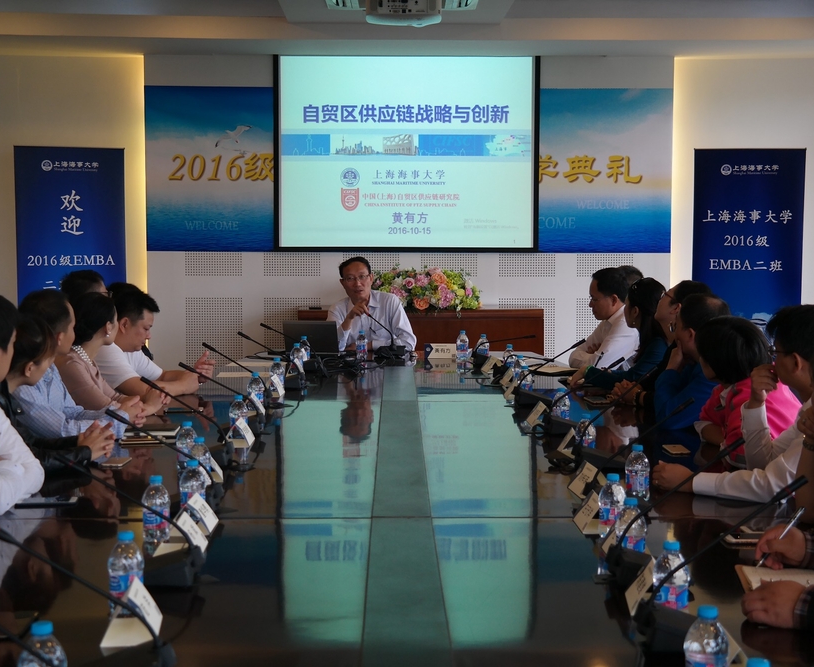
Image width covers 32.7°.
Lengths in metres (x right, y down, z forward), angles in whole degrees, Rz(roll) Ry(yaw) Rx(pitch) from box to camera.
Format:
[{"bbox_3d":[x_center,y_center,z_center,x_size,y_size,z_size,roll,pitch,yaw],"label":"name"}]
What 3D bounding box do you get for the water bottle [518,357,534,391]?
[{"bbox_3d":[0.494,0.207,5.762,0.063,0.149,0.063,0,4,0],"label":"water bottle"}]

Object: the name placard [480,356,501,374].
[{"bbox_3d":[0.428,0.150,6.767,0.098,0.077,0.168,-1,5,-8],"label":"name placard"}]

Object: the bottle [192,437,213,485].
[{"bbox_3d":[-0.553,0.352,3.722,0.063,0.149,0.063,0,4,0],"label":"bottle"}]

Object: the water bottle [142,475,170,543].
[{"bbox_3d":[-0.563,0.390,3.120,0.065,0.148,0.065,0,4,0],"label":"water bottle"}]

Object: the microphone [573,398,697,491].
[{"bbox_3d":[0.604,0.291,3.614,0.295,0.247,0.120,0,4,0],"label":"microphone"}]

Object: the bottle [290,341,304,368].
[{"bbox_3d":[-0.533,0.126,6.732,0.063,0.149,0.063,0,4,0],"label":"bottle"}]

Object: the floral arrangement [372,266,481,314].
[{"bbox_3d":[0.136,-0.319,10.200,0.820,0.360,0.420,0,4,0],"label":"floral arrangement"}]

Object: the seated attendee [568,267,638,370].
[{"bbox_3d":[1.000,0.306,6.795,0.700,1.260,0.520,1,5,8],"label":"seated attendee"}]

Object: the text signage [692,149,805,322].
[{"bbox_3d":[2.535,-0.364,10.348,0.800,2.030,0.150,1,5,9],"label":"text signage"}]

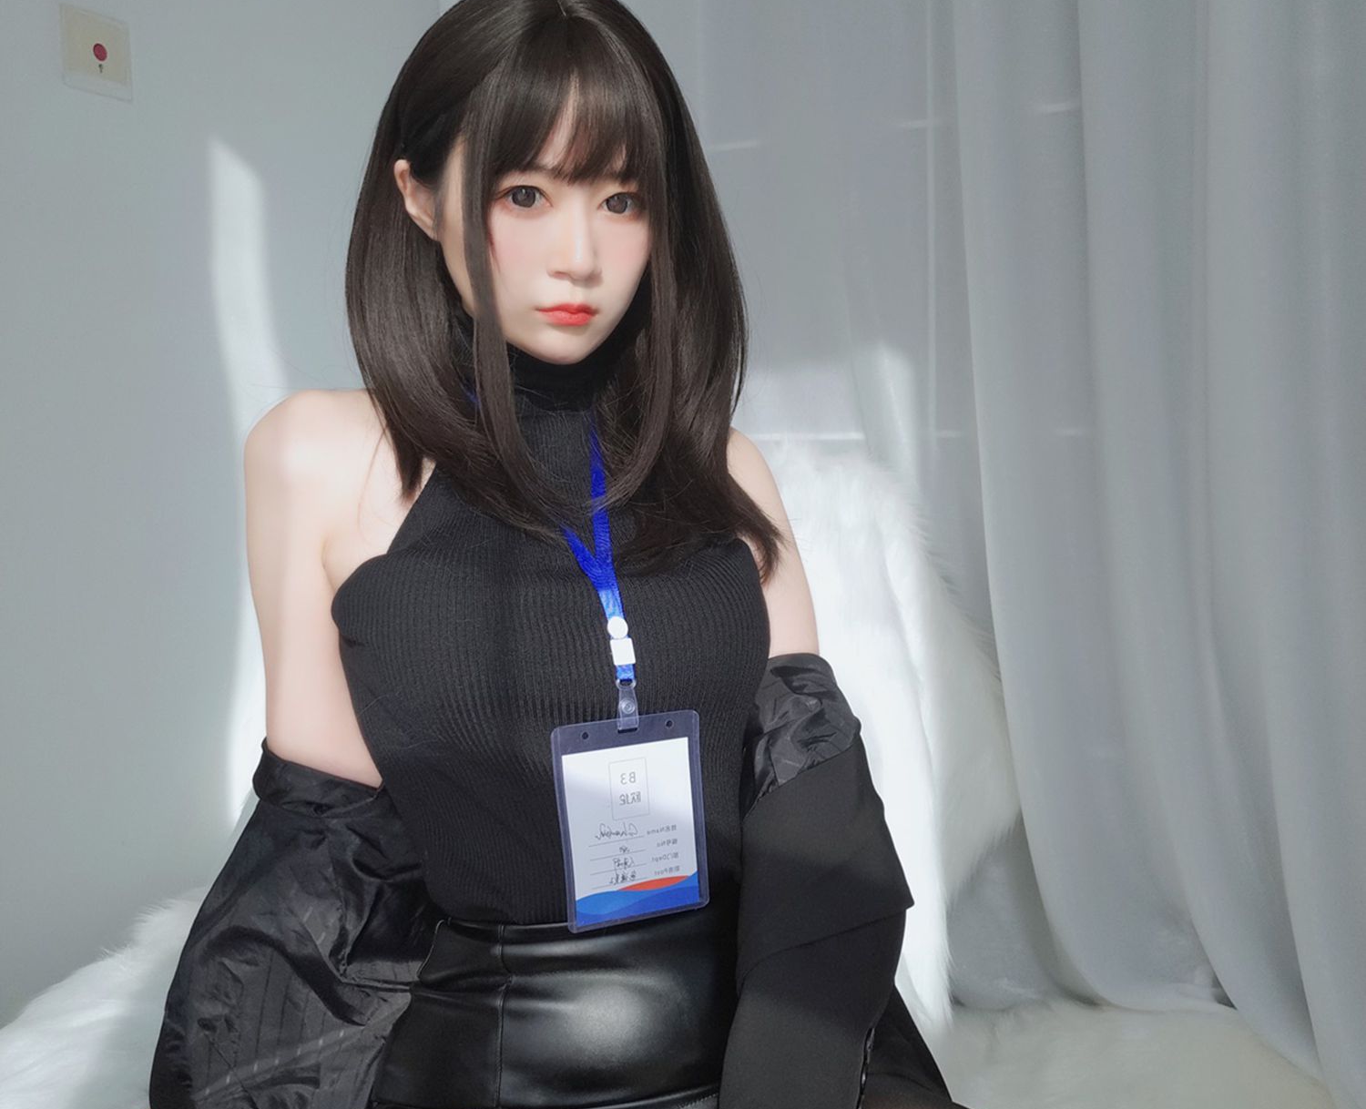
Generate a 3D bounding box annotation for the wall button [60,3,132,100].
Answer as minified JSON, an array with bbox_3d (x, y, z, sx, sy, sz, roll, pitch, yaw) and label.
[{"bbox_3d":[-0.640,-0.548,1.438,0.012,0.086,0.086,2,7,27],"label":"wall button"}]

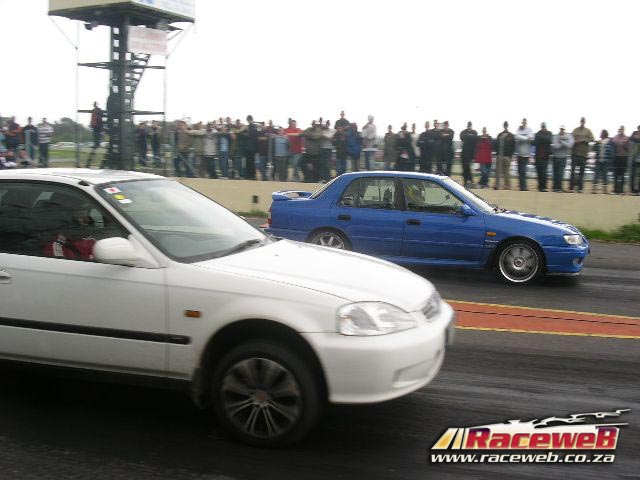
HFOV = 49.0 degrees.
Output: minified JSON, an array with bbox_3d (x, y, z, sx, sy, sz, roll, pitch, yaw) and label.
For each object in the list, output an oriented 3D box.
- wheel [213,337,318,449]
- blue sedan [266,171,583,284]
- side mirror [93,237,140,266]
[{"bbox_3d":[-0.292,0.847,3.899,0.595,0.595,0.200,3,8,18],"label":"wheel"},{"bbox_3d":[1.464,-0.268,9.593,4.200,1.360,1.690,4,8,20],"label":"blue sedan"},{"bbox_3d":[-1.165,0.066,4.003,0.140,0.140,0.200,4,8,21],"label":"side mirror"}]

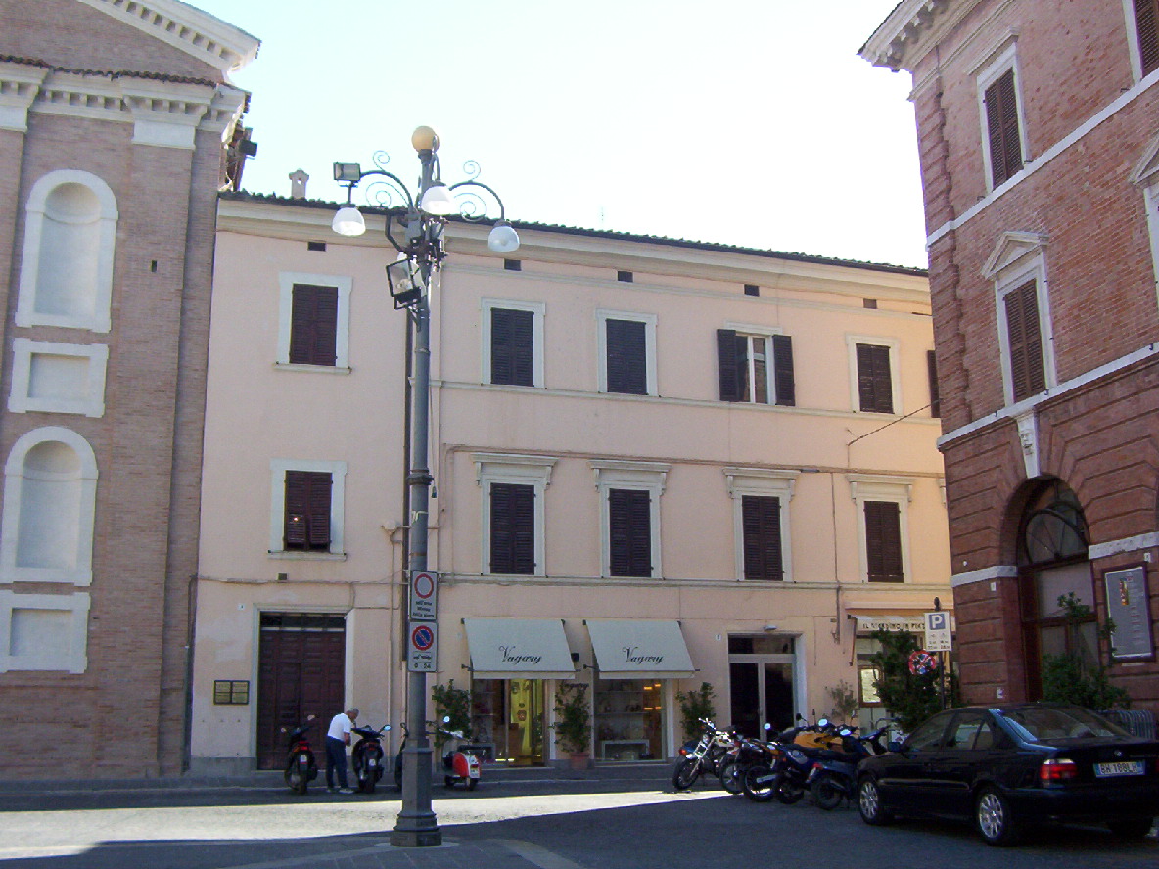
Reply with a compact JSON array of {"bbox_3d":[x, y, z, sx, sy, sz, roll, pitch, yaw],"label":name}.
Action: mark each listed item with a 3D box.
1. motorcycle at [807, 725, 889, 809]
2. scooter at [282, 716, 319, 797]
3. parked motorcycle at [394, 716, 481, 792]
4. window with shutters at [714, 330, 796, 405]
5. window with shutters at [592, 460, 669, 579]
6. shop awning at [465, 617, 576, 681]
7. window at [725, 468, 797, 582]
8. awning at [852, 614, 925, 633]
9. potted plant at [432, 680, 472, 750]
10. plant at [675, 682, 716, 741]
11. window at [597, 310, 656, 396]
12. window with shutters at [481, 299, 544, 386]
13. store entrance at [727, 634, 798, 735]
[{"bbox_3d":[4.026,4.770,17.316,1.870,1.150,0.700,6,-14,-26],"label":"motorcycle"},{"bbox_3d":[-5.148,5.856,22.159,0.680,1.310,1.820,3,-12,-19],"label":"scooter"},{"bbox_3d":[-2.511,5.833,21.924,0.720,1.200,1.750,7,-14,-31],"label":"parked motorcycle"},{"bbox_3d":[4.100,-1.548,27.960,1.840,1.627,0.220,4,-13,-19],"label":"window with shutters"},{"bbox_3d":[1.176,2.012,28.214,1.759,2.715,0.280,3,-12,-19],"label":"window with shutters"},{"bbox_3d":[-1.220,4.342,24.421,2.147,1.205,0.800,4,-13,-19],"label":"shop awning"},{"bbox_3d":[4.235,2.140,28.182,1.769,2.609,0.280,3,-13,-18],"label":"window"},{"bbox_3d":[7.656,4.513,28.637,2.774,0.412,0.420,3,-13,-18],"label":"awning"},{"bbox_3d":[-2.684,6.130,25.444,0.850,1.869,0.800,3,-12,-19],"label":"potted plant"},{"bbox_3d":[2.537,6.318,26.138,0.840,1.877,0.800,3,-13,-18],"label":"plant"},{"bbox_3d":[1.062,-1.827,26.998,1.300,1.837,0.200,4,-13,-19],"label":"window"},{"bbox_3d":[-1.560,-2.111,28.153,1.410,1.966,0.180,3,-12,-19],"label":"window with shutters"},{"bbox_3d":[4.155,6.010,27.584,1.643,2.812,0.200,3,-13,-18],"label":"store entrance"}]

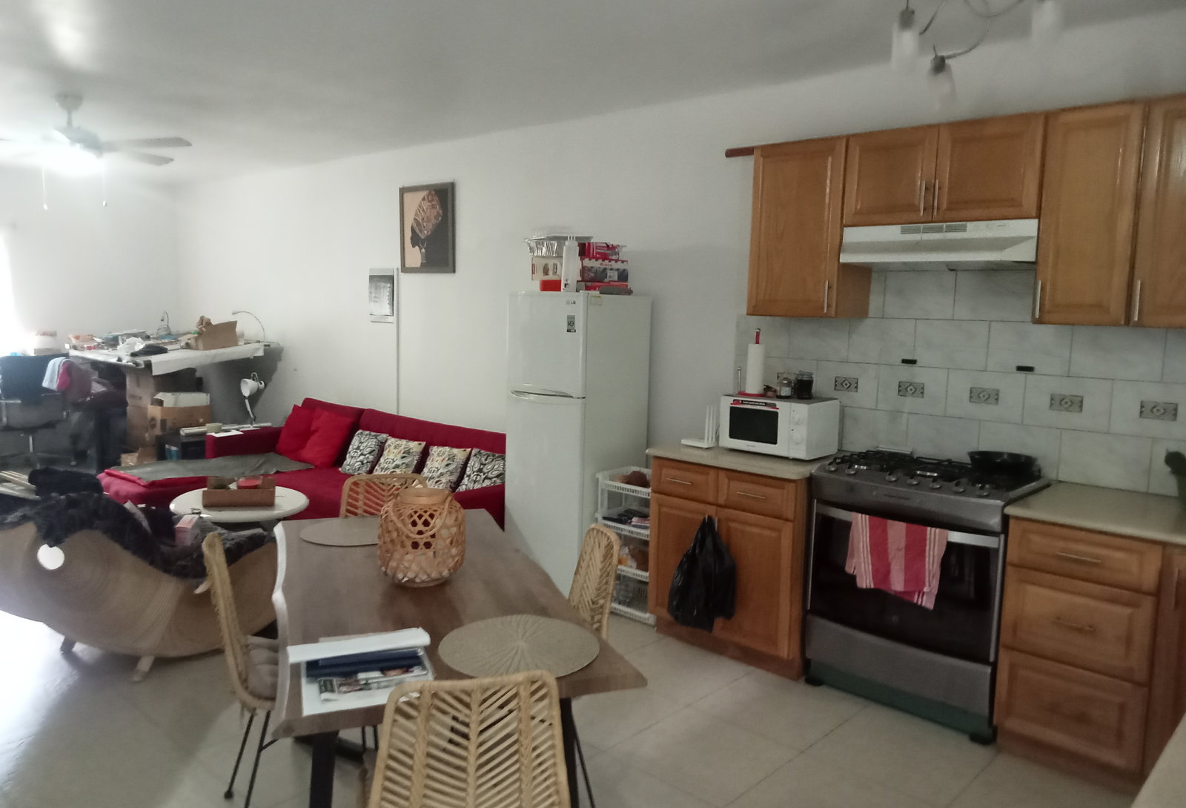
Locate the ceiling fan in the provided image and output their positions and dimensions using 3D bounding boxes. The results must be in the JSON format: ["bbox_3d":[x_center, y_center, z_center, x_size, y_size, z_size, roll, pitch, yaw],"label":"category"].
[{"bbox_3d":[-2.848,-1.469,5.230,1.320,0.410,1.320,-5,9,-45],"label":"ceiling fan"}]

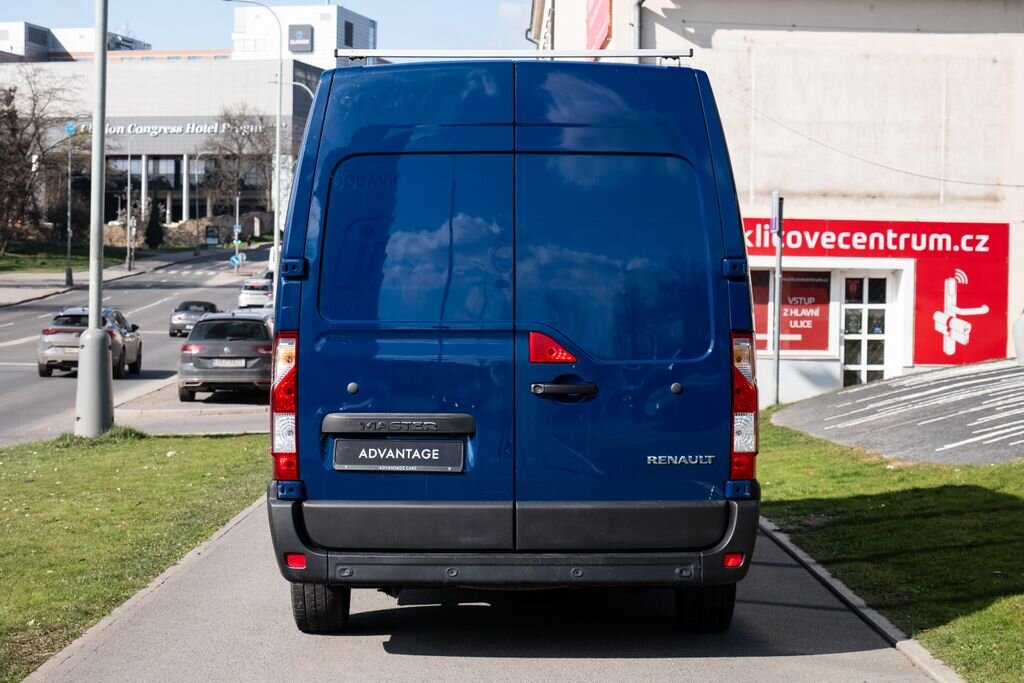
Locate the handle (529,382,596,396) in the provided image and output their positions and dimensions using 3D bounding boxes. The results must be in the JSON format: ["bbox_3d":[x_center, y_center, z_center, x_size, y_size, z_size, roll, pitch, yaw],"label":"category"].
[{"bbox_3d":[0.215,0.199,7.000,0.275,0.053,0.055,0,1,0],"label":"handle"}]

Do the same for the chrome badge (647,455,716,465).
[{"bbox_3d":[0.698,0.488,7.030,0.283,0.037,0.012,0,1,0],"label":"chrome badge"}]

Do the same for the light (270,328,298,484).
[{"bbox_3d":[-0.946,0.266,7.100,0.120,0.620,0.130,0,1,0],"label":"light"}]

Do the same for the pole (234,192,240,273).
[{"bbox_3d":[-19.621,-7.791,122.000,0.200,5.700,0.200,1,1,0],"label":"pole"}]

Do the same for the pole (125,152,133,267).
[{"bbox_3d":[-26.254,-9.049,117.000,0.220,8.500,0.220,1,1,0],"label":"pole"}]

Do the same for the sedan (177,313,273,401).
[{"bbox_3d":[-4.530,0.225,30.000,1.840,1.520,4.650,1,1,2],"label":"sedan"}]

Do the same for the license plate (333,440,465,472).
[{"bbox_3d":[-0.463,0.468,7.000,0.530,0.130,0.020,0,1,0],"label":"license plate"}]

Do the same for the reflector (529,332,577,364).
[{"bbox_3d":[0.170,0.027,7.060,0.200,0.133,0.030,0,1,0],"label":"reflector"}]

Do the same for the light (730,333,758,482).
[{"bbox_3d":[0.967,0.268,7.100,0.120,0.620,0.130,0,1,0],"label":"light"}]

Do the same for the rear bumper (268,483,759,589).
[{"bbox_3d":[0.006,0.790,7.100,2.050,0.440,0.360,0,1,0],"label":"rear bumper"}]

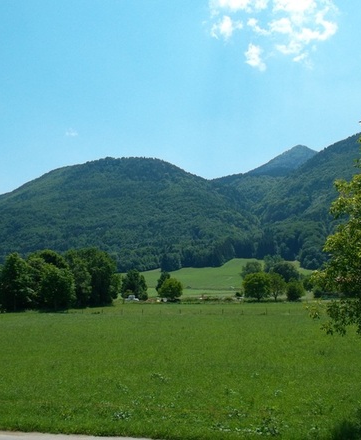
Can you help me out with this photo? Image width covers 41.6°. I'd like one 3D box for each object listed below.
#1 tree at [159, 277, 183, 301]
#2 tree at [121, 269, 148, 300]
[{"bbox_3d":[-3.023,22.731,156.467,7.800,7.830,7.700,0,-7,0],"label":"tree"},{"bbox_3d":[-15.214,21.514,157.641,8.500,10.760,8.300,0,-7,0],"label":"tree"}]

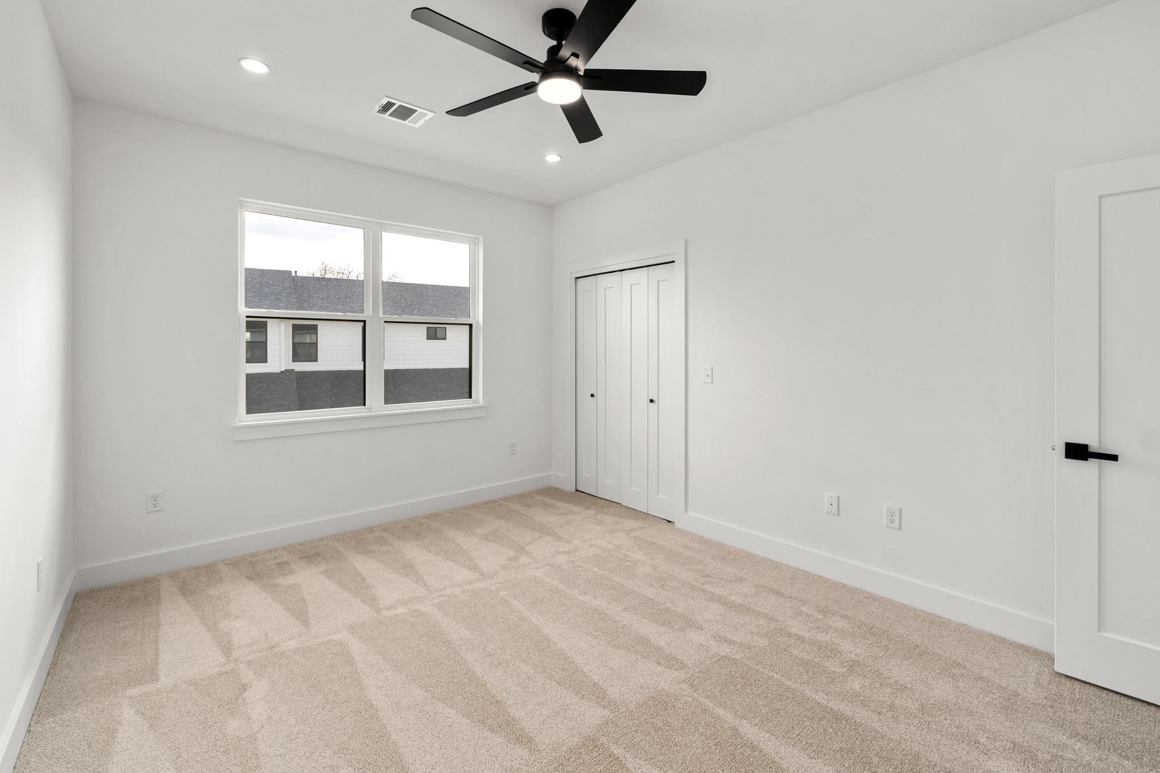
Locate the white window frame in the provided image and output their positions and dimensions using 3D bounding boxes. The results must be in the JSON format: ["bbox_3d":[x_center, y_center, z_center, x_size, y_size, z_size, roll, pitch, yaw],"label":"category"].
[{"bbox_3d":[-1.544,-0.484,3.713,1.810,1.570,0.100,-2,3,-41],"label":"white window frame"}]

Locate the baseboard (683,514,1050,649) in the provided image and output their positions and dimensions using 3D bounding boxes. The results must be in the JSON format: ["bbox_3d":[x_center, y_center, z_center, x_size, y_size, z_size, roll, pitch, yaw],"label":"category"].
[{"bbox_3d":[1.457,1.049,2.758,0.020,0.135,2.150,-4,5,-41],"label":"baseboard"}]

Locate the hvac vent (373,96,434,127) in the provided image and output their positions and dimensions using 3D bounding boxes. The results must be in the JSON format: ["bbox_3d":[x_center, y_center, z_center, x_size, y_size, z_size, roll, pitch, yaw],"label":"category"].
[{"bbox_3d":[-1.039,-1.593,2.830,0.290,0.020,0.250,-4,5,-41],"label":"hvac vent"}]

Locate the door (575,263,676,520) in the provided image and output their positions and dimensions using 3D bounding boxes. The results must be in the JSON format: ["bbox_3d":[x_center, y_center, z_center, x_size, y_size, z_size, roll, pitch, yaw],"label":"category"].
[{"bbox_3d":[0.356,0.010,4.107,0.045,1.980,1.160,-2,3,-41],"label":"door"}]

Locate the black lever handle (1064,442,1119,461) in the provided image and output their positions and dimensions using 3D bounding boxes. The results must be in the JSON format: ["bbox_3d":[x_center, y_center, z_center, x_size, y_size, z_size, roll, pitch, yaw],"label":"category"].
[{"bbox_3d":[1.981,0.260,1.874,0.062,0.064,0.145,-3,4,-41],"label":"black lever handle"}]

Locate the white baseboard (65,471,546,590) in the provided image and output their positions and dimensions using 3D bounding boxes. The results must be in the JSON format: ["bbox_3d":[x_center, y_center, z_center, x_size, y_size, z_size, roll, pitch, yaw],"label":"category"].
[{"bbox_3d":[-1.504,0.990,3.704,3.270,0.135,0.020,-4,5,-41],"label":"white baseboard"}]

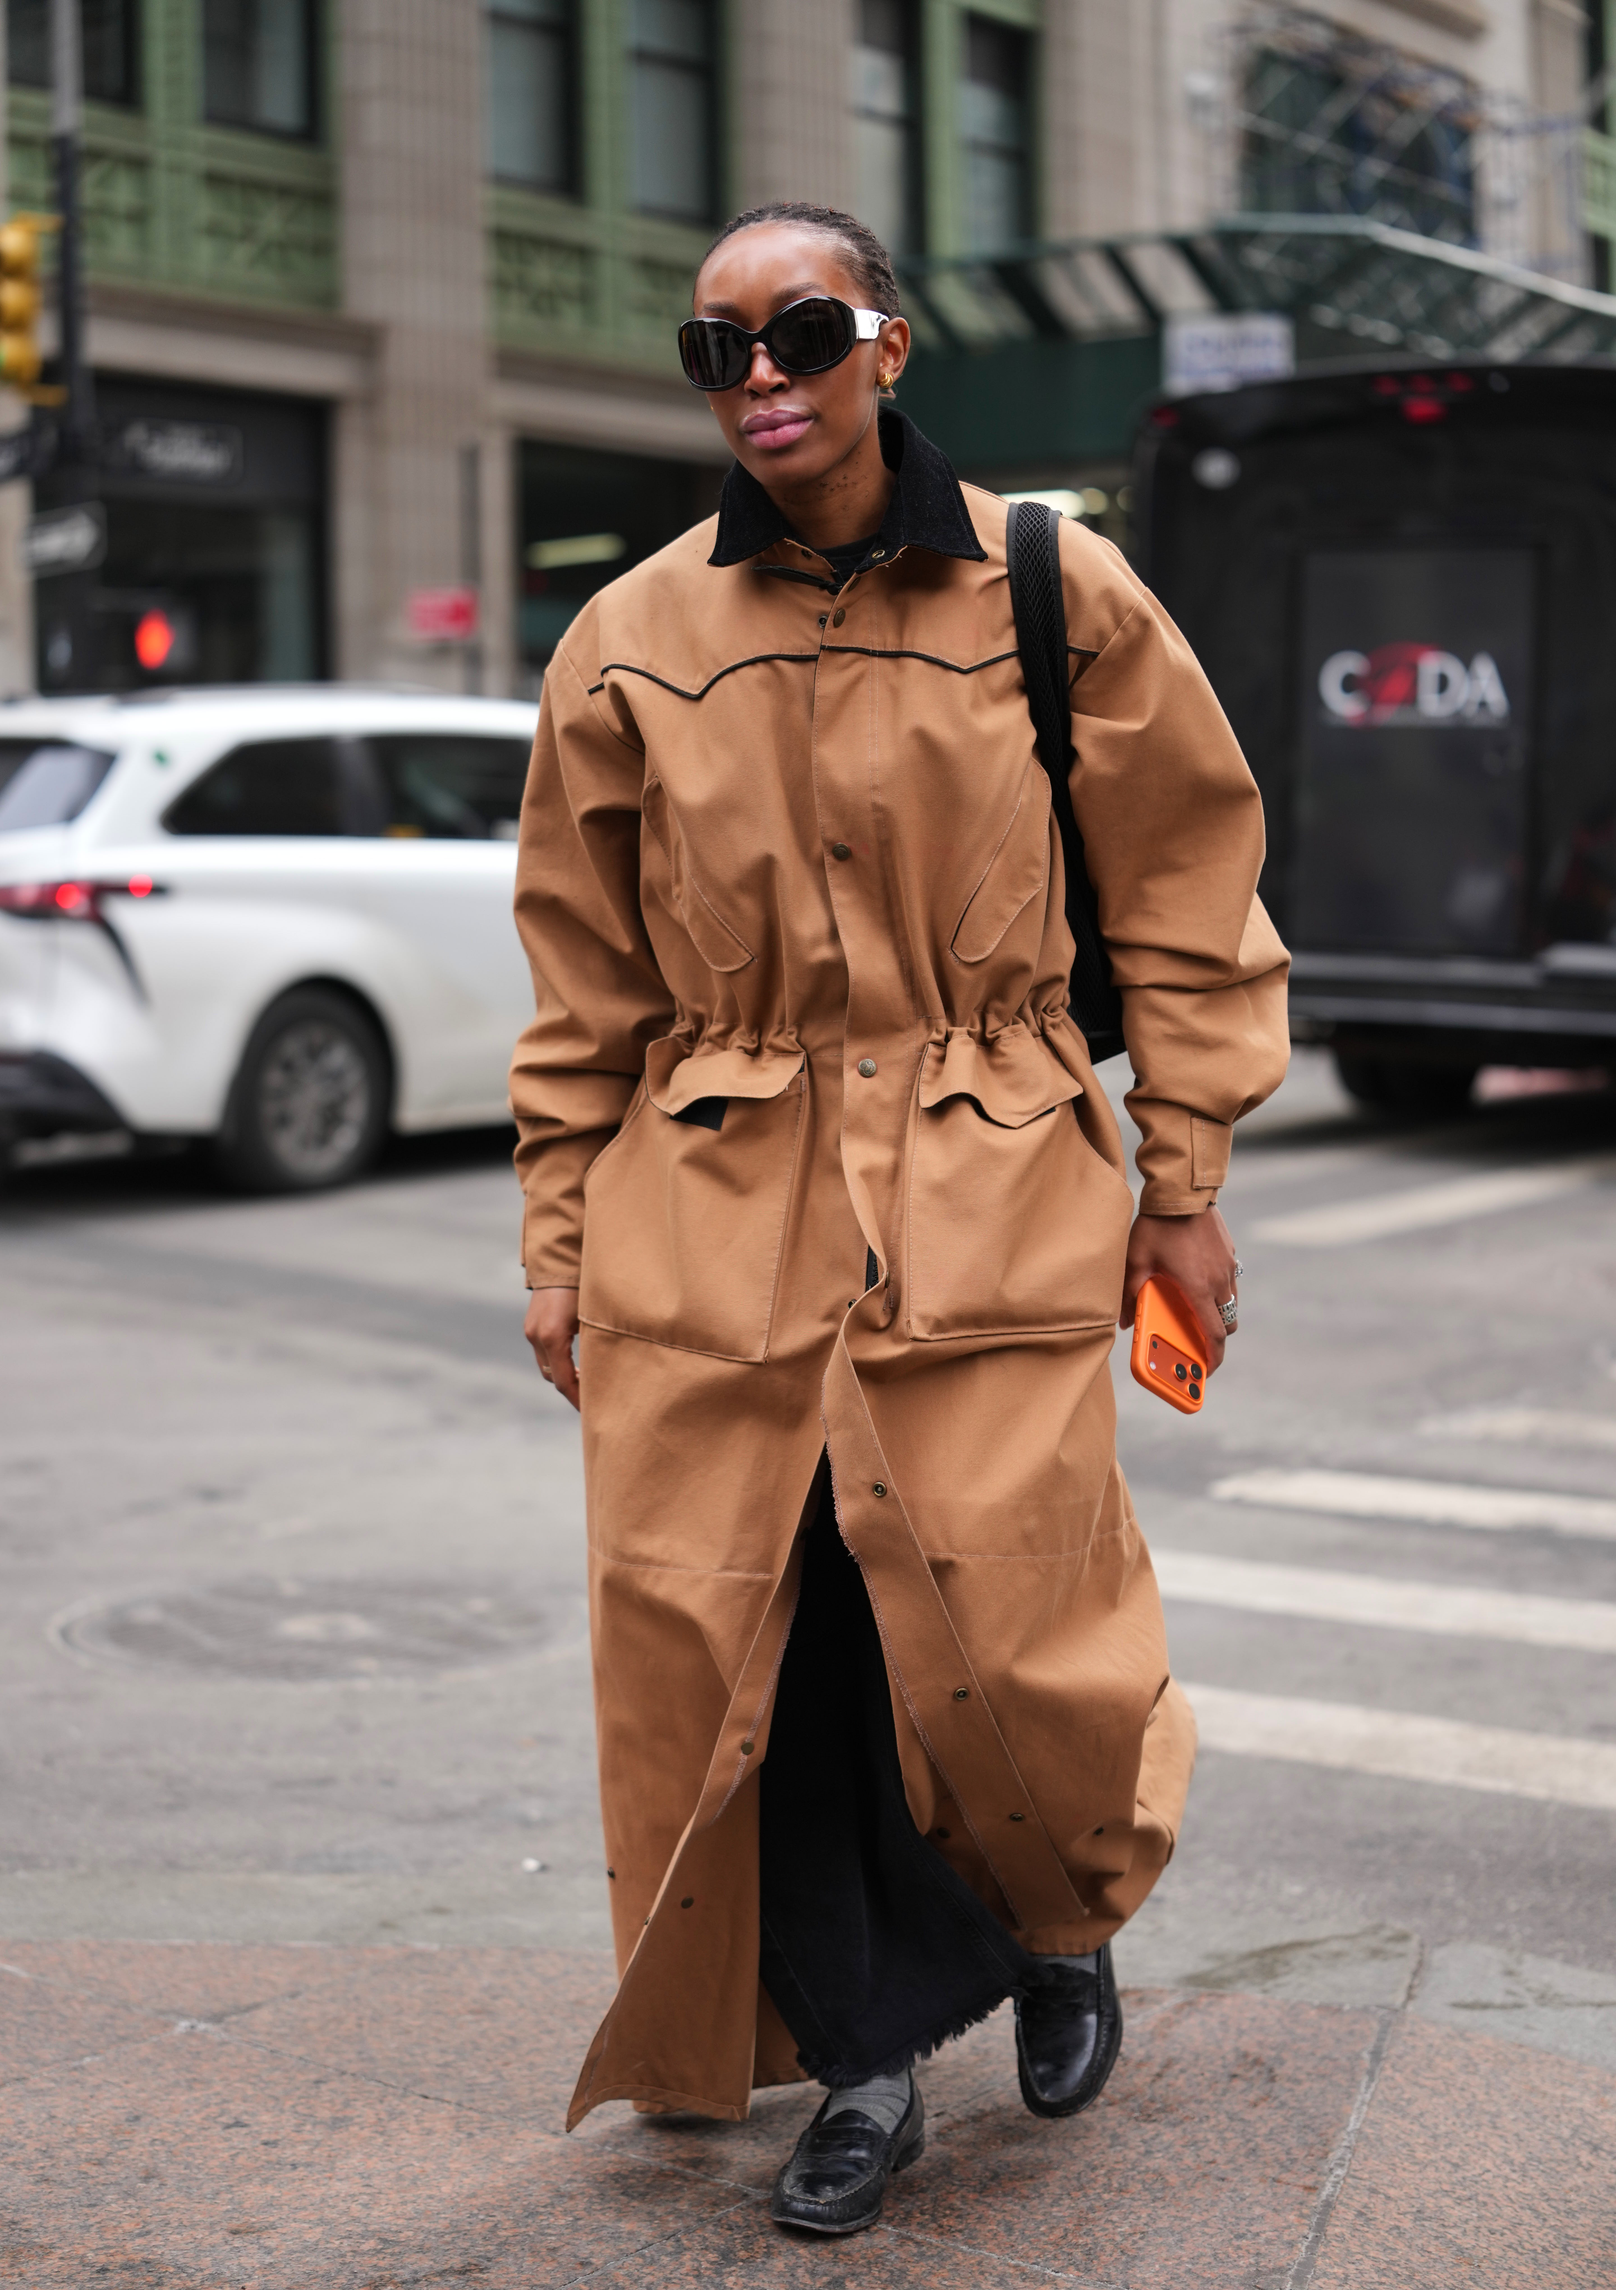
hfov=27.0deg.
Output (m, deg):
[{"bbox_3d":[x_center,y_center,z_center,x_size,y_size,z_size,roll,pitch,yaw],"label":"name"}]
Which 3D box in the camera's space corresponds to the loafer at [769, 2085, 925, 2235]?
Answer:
[{"bbox_3d":[0.038,0.832,2.814,0.095,0.092,0.255,0,-1,11],"label":"loafer"}]

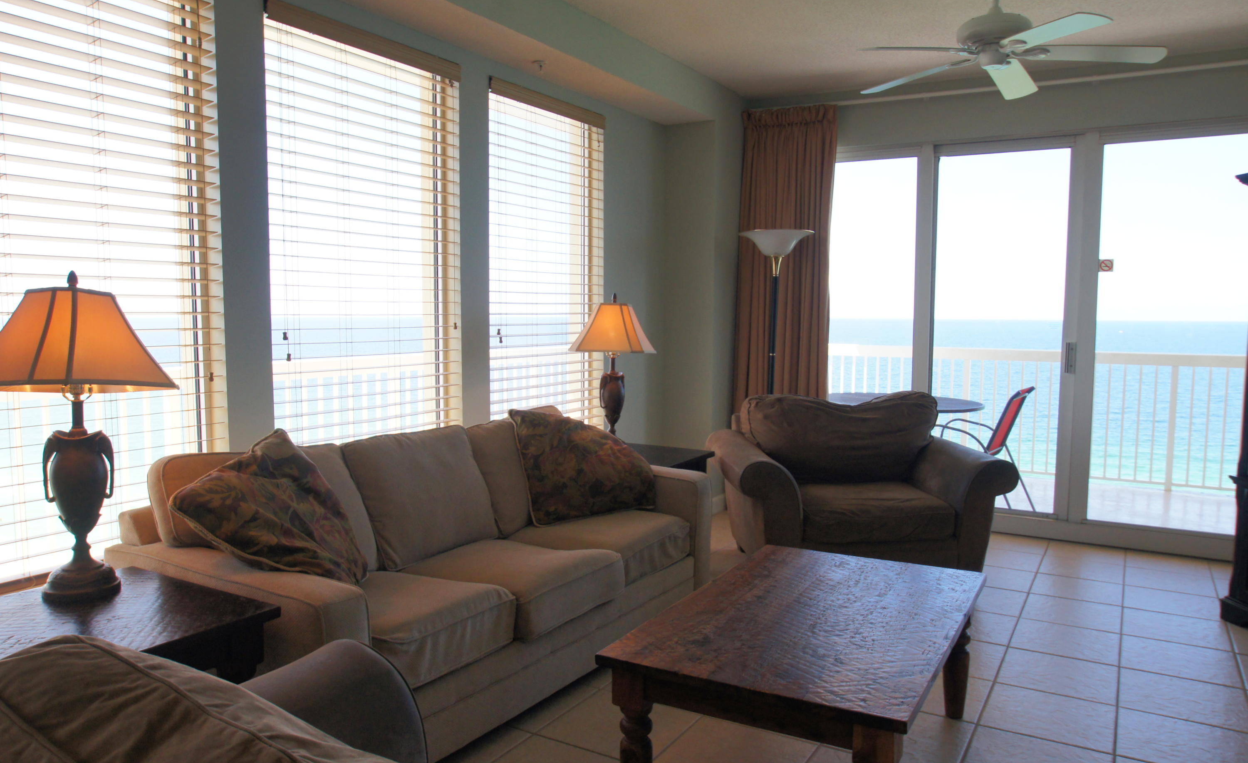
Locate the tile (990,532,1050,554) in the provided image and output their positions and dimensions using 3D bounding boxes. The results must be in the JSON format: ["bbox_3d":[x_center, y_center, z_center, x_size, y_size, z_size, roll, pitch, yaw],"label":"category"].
[{"bbox_3d":[2.372,0.989,5.085,0.392,0.010,0.392,3,5,32],"label":"tile"}]

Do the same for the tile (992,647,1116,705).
[{"bbox_3d":[1.669,1.127,3.191,0.392,0.010,0.392,3,5,32],"label":"tile"}]

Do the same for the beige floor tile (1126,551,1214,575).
[{"bbox_3d":[3.049,1.022,4.669,0.392,0.010,0.392,3,5,32],"label":"beige floor tile"}]

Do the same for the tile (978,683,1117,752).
[{"bbox_3d":[1.339,1.058,2.619,0.358,0.012,0.354,2,5,32],"label":"tile"}]

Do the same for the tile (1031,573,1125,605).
[{"bbox_3d":[2.096,0.966,3.840,0.358,0.012,0.354,2,5,32],"label":"tile"}]

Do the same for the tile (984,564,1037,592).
[{"bbox_3d":[1.786,0.954,4.031,0.358,0.012,0.354,2,5,32],"label":"tile"}]

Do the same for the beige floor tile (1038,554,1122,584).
[{"bbox_3d":[2.502,1.030,4.540,0.392,0.010,0.392,3,5,32],"label":"beige floor tile"}]

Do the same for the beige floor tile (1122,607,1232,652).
[{"bbox_3d":[2.424,1.095,3.657,0.392,0.010,0.392,3,5,32],"label":"beige floor tile"}]

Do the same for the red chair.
[{"bbox_3d":[2.329,0.492,5.406,0.660,0.880,0.560,3,5,36],"label":"red chair"}]

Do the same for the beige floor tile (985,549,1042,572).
[{"bbox_3d":[2.164,1.014,4.747,0.392,0.010,0.392,3,5,32],"label":"beige floor tile"}]

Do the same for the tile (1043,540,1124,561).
[{"bbox_3d":[2.711,1.006,4.877,0.392,0.010,0.392,3,5,32],"label":"tile"}]

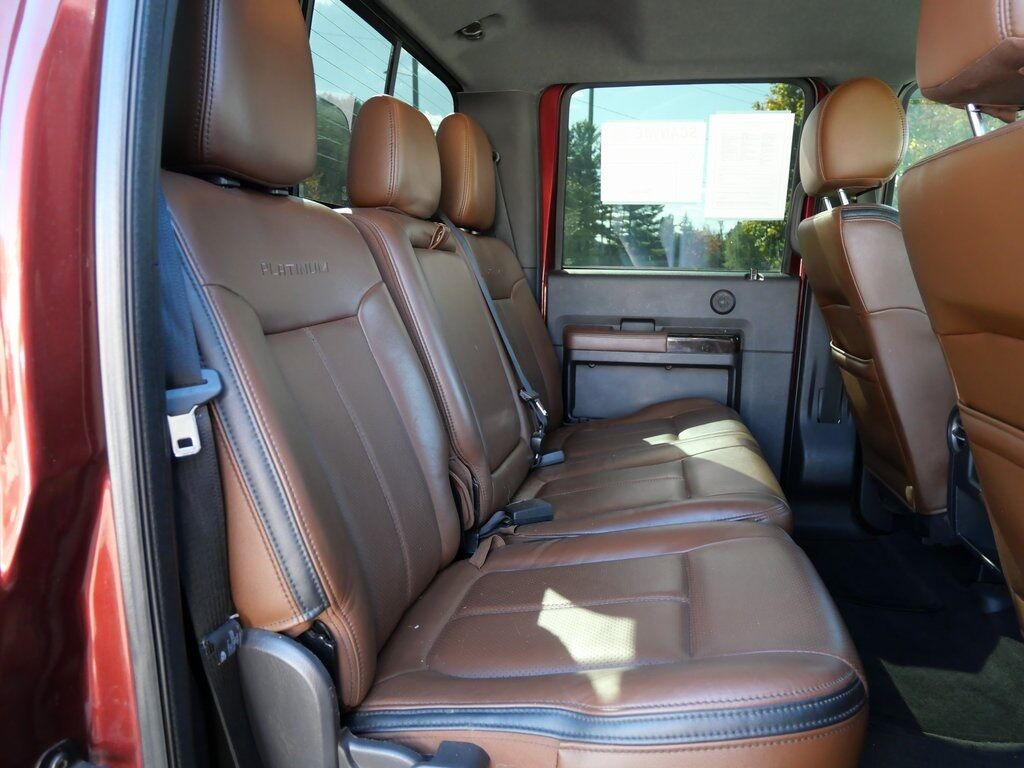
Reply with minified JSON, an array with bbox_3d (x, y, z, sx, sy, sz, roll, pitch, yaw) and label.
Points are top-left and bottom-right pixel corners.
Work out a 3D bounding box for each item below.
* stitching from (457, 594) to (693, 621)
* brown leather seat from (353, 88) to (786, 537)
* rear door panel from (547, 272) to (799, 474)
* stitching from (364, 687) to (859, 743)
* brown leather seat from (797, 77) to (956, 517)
[{"bbox_3d":[0.068,0.272,0.865,0.295,0.015,0.018,-9,7,13],"label":"stitching"},{"bbox_3d":[0.133,-0.151,1.538,0.790,0.932,0.895,3,9,11],"label":"brown leather seat"},{"bbox_3d":[0.441,-0.004,2.031,0.687,0.617,0.130,3,9,11],"label":"rear door panel"},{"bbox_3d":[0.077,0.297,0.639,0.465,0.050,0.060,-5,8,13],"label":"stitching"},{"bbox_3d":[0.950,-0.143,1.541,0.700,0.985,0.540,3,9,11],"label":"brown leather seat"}]

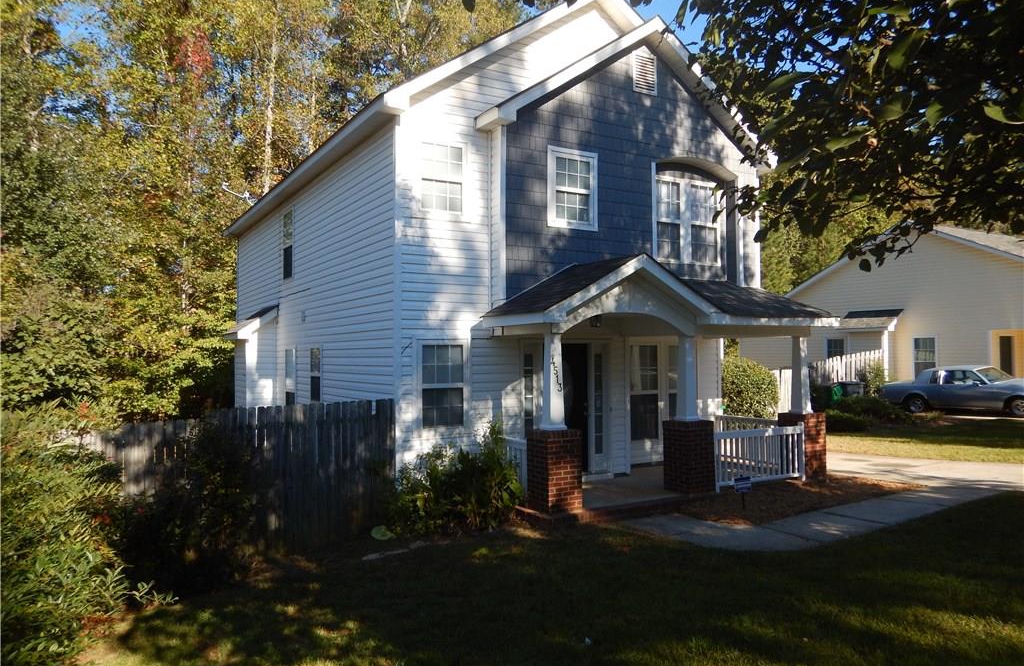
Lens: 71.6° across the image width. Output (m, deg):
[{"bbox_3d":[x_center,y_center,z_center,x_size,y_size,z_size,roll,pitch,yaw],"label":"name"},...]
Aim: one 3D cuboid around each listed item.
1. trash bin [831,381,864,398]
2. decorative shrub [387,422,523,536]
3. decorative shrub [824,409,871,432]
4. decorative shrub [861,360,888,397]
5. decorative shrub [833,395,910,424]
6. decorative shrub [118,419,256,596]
[{"bbox_3d":[10.877,2.090,23.000,0.656,1.004,0.755,0,-2,-12],"label":"trash bin"},{"bbox_3d":[-0.769,1.896,9.550,1.609,1.353,0.850,1,-2,-32],"label":"decorative shrub"},{"bbox_3d":[8.796,2.295,18.800,1.154,0.484,1.096,1,-2,-32],"label":"decorative shrub"},{"bbox_3d":[12.300,1.711,24.100,0.803,1.621,0.803,1,-2,-32],"label":"decorative shrub"},{"bbox_3d":[10.356,2.174,20.500,1.669,0.680,1.836,1,-2,-32],"label":"decorative shrub"},{"bbox_3d":[-3.402,1.720,7.400,1.150,1.611,1.250,1,-2,-32],"label":"decorative shrub"}]

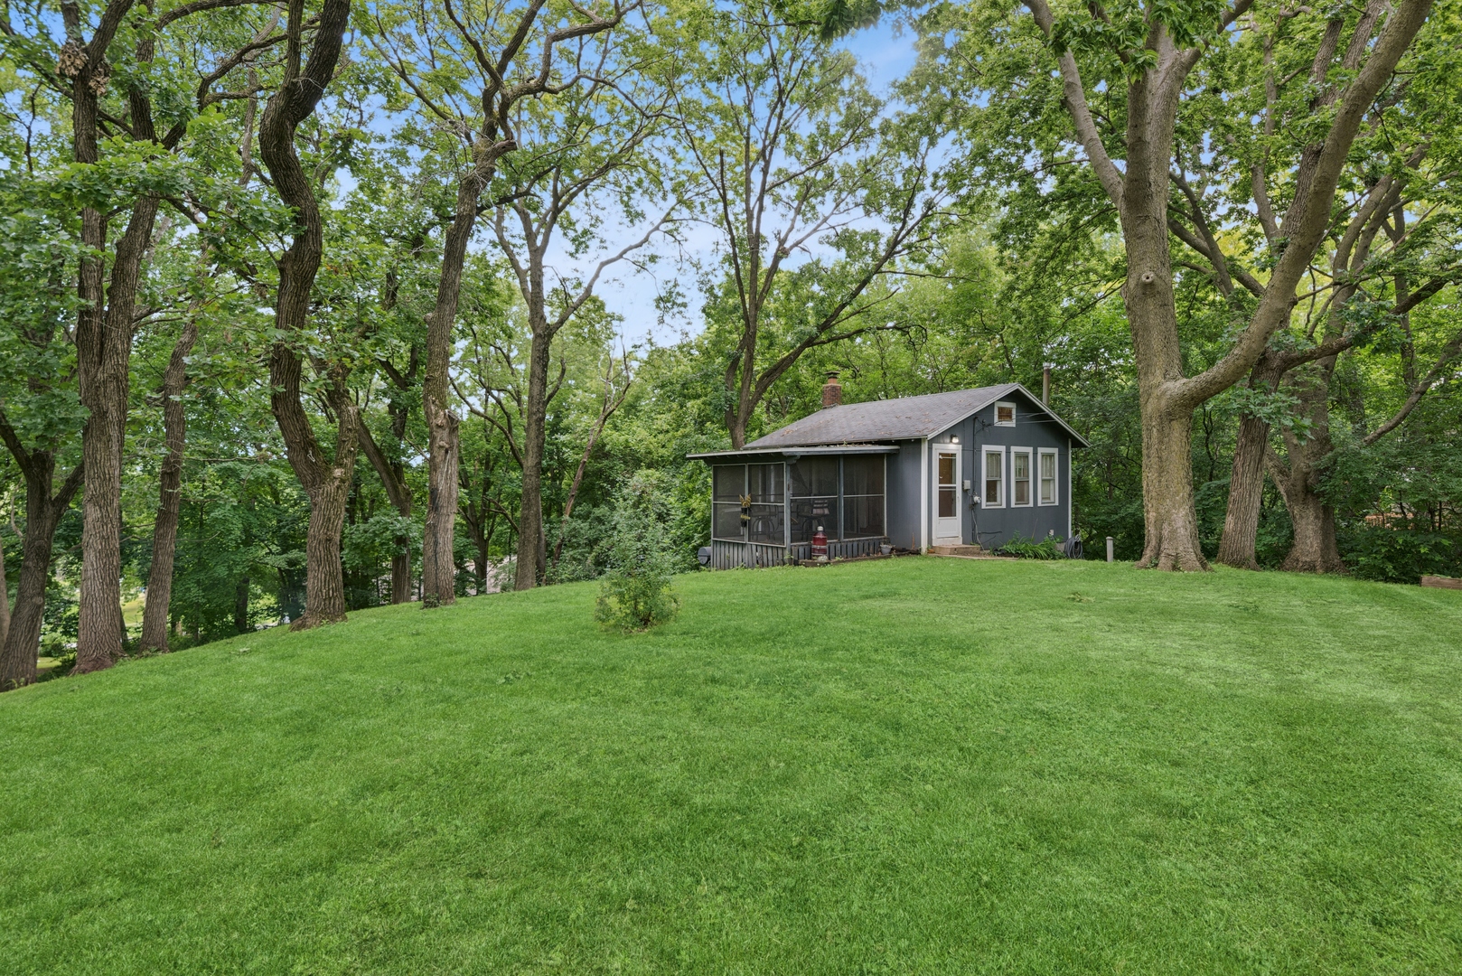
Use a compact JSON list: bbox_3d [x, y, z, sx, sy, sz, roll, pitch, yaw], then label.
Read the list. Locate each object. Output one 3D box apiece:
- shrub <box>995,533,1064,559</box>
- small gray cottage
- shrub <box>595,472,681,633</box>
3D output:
[{"bbox_3d":[7.041,1.355,17.172,2.675,0.495,0.858,-1,1,-38],"label":"shrub"},{"bbox_3d":[3.649,-0.653,18.583,9.936,4.815,6.091,-1,1,-38],"label":"small gray cottage"},{"bbox_3d":[-1.036,0.683,8.090,0.950,1.734,0.950,0,1,0],"label":"shrub"}]

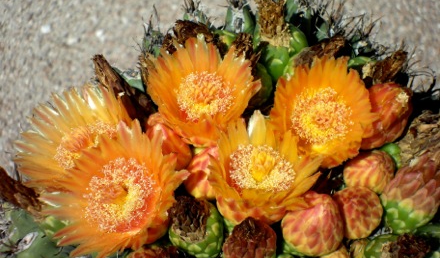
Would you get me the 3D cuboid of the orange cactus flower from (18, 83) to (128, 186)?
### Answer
[{"bbox_3d":[-0.070,0.014,0.810,0.065,0.045,0.065,-35,43,0],"label":"orange cactus flower"}]

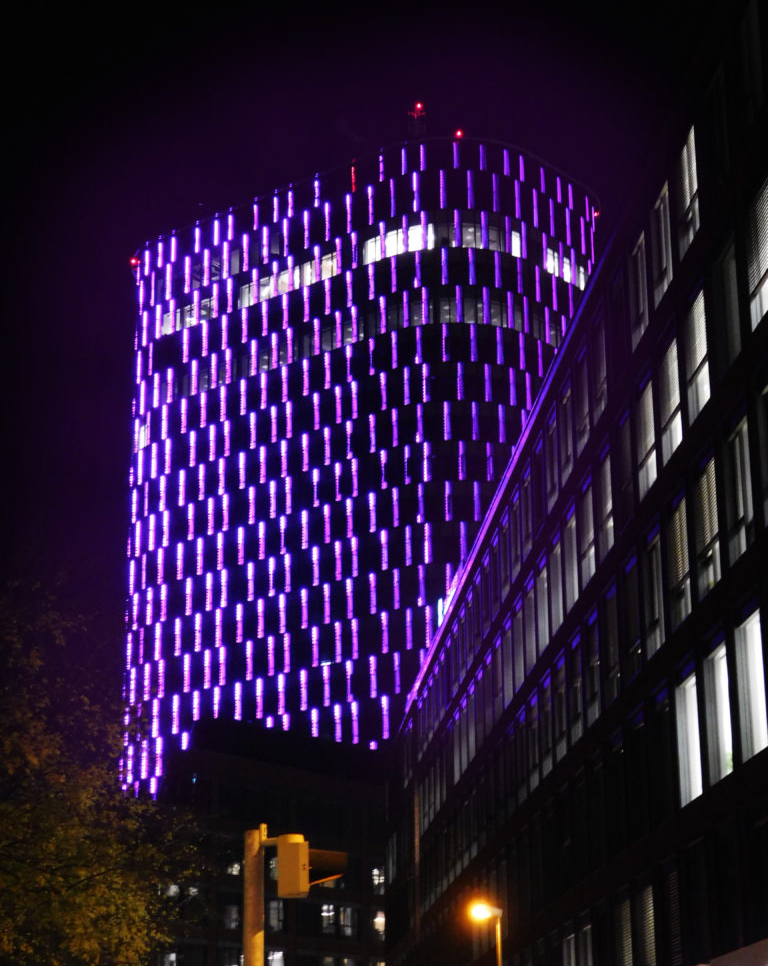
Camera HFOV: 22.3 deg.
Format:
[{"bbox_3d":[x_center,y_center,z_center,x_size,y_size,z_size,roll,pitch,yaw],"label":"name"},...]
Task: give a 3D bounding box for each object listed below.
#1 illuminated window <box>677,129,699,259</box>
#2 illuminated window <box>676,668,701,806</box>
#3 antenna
[{"bbox_3d":[5.990,-5.713,38.449,0.130,2.200,1.600,2,-19,-5],"label":"illuminated window"},{"bbox_3d":[5.796,4.894,37.084,0.130,2.200,1.600,2,-19,-5],"label":"illuminated window"},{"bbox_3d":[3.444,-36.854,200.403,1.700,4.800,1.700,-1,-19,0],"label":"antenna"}]

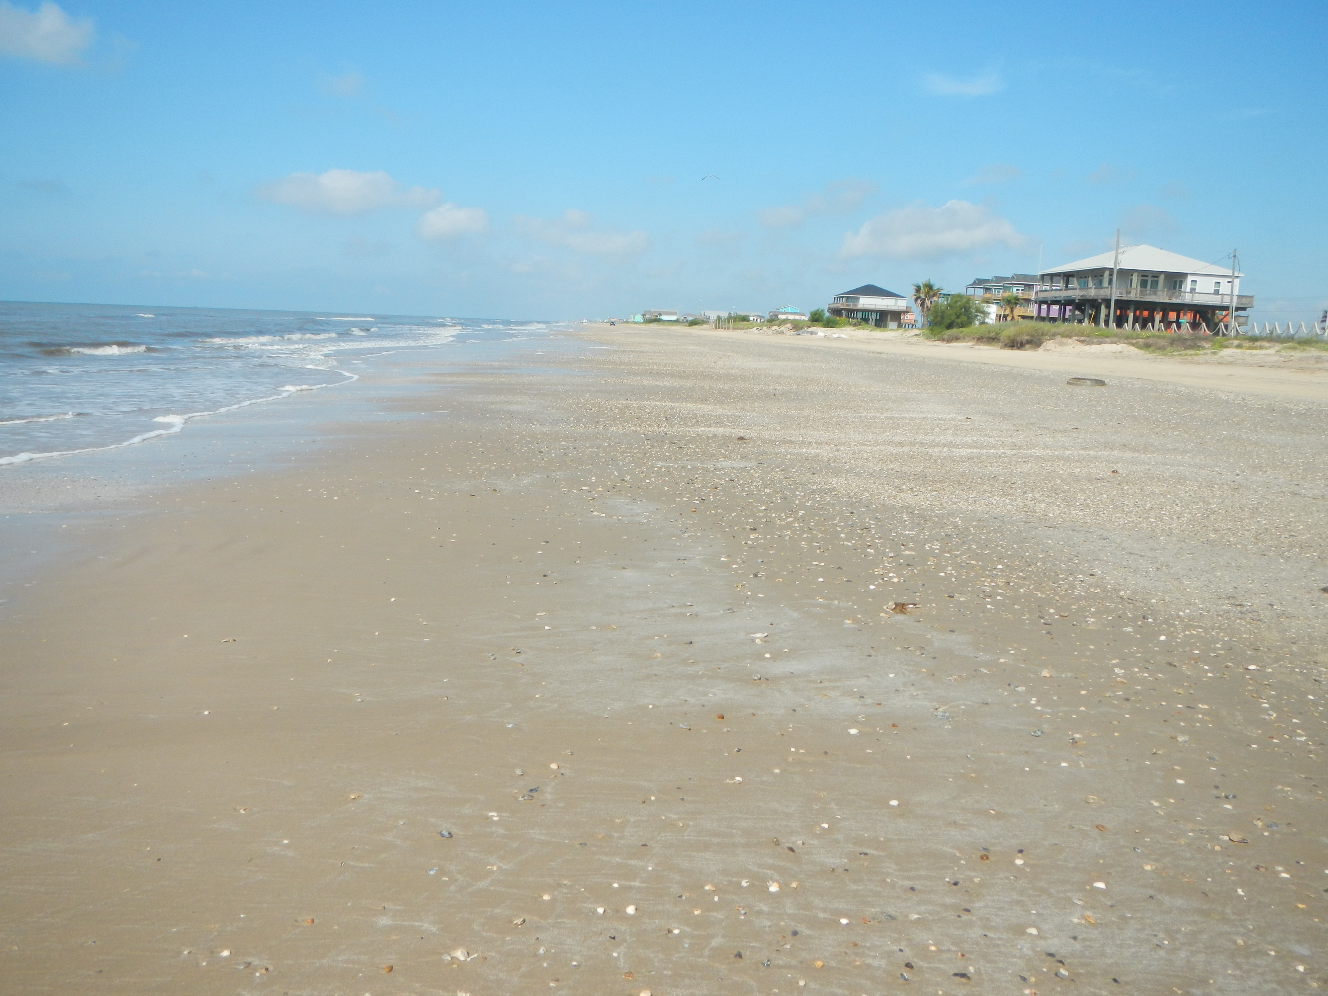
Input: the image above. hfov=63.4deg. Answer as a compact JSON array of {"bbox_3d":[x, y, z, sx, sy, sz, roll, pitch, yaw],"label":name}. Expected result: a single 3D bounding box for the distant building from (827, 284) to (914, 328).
[{"bbox_3d":[41.414,-38.859,216.583,14.500,9.150,11.500,1,9,-4],"label":"distant building"}]

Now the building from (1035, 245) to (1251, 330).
[{"bbox_3d":[49.804,-21.762,112.208,15.400,9.100,14.600,1,9,-10],"label":"building"}]

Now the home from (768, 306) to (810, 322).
[{"bbox_3d":[40.115,-58.865,344.801,12.500,6.600,12.000,1,9,-4],"label":"home"}]

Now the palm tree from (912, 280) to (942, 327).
[{"bbox_3d":[36.091,-26.598,147.441,4.200,6.900,4.200,1,9,-4],"label":"palm tree"}]

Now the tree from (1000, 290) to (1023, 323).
[{"bbox_3d":[44.452,-24.192,137.649,3.000,4.600,3.000,1,9,-4],"label":"tree"}]

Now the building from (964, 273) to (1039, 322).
[{"bbox_3d":[61.408,-33.741,186.300,11.000,9.400,22.500,1,9,-4],"label":"building"}]

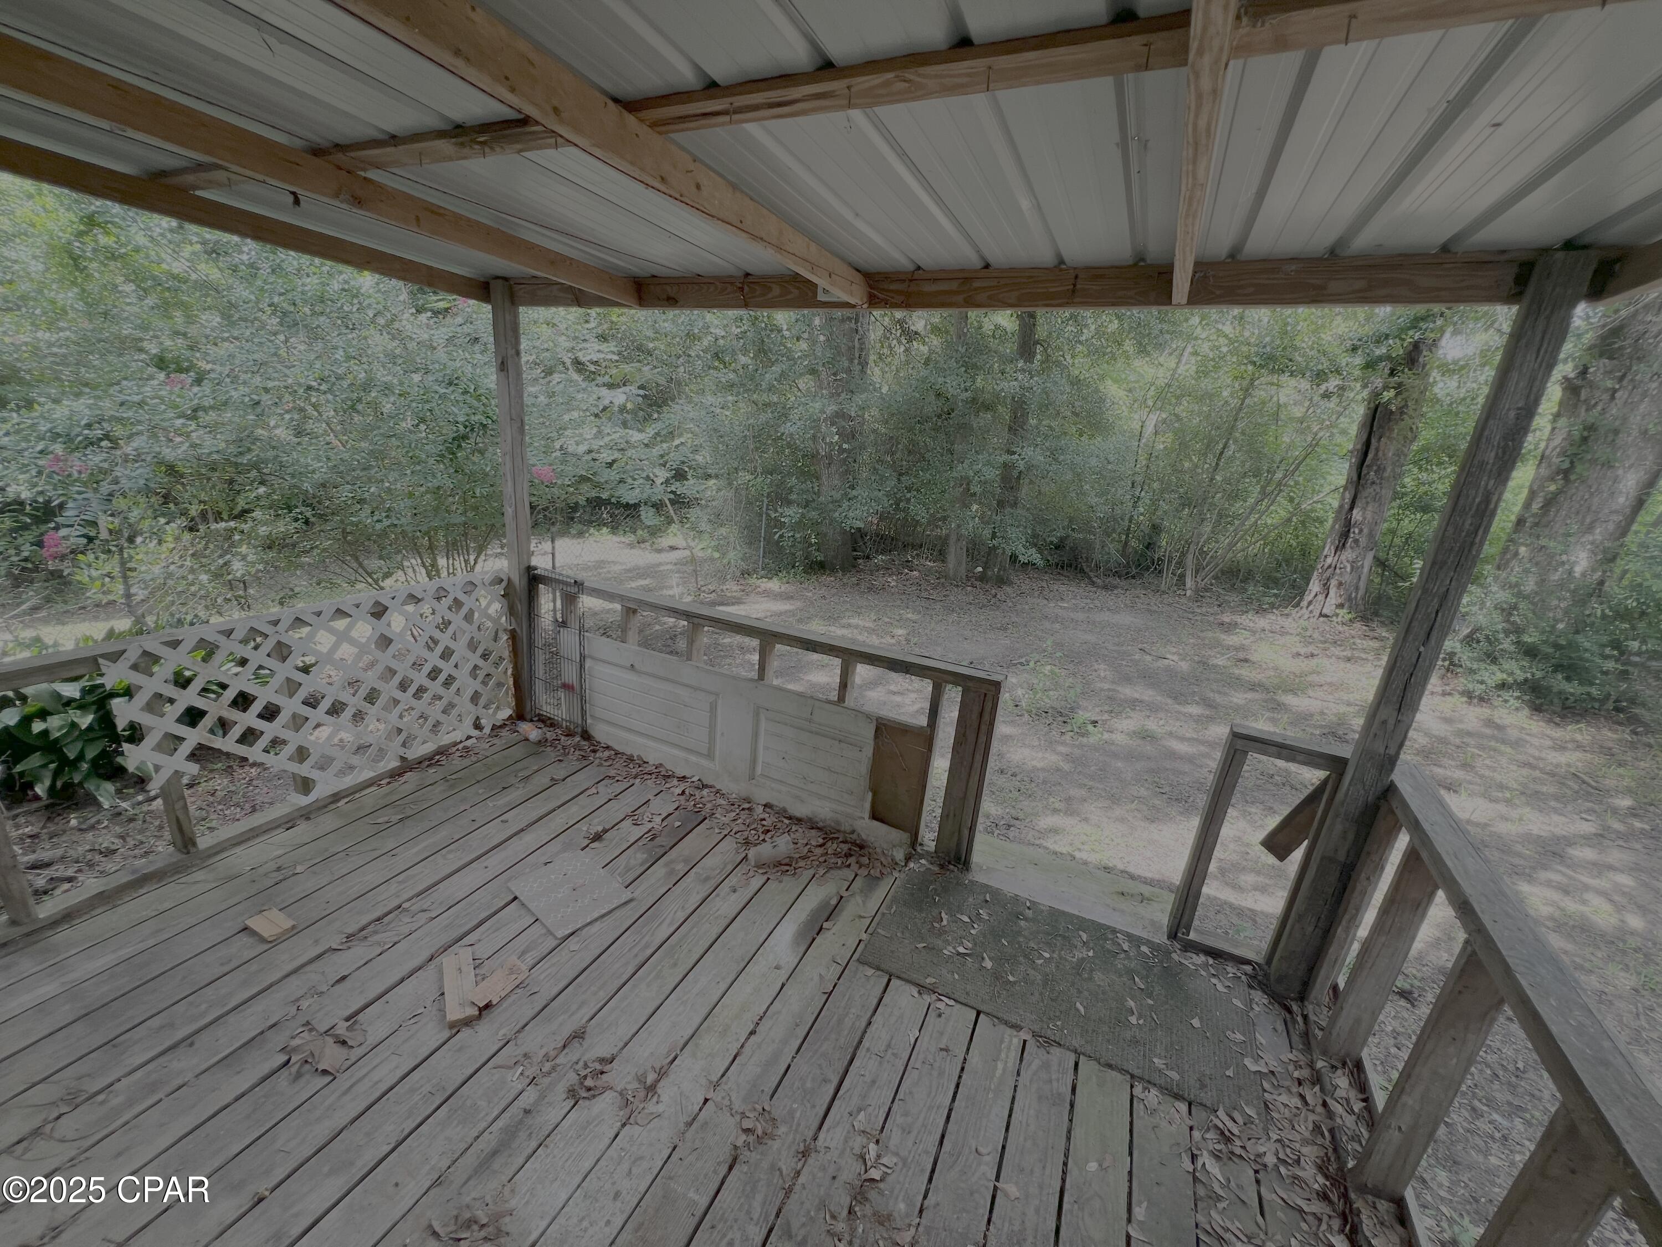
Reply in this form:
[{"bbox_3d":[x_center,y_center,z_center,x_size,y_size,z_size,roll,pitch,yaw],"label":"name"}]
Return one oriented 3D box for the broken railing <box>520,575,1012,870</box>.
[{"bbox_3d":[-0.488,0.366,2.939,2.453,0.830,0.100,12,18,23],"label":"broken railing"}]

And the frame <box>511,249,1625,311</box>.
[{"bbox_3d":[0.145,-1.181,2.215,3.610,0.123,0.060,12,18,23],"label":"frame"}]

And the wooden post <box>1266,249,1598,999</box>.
[{"bbox_3d":[1.655,0.169,1.808,0.090,2.212,0.090,12,18,23],"label":"wooden post"}]

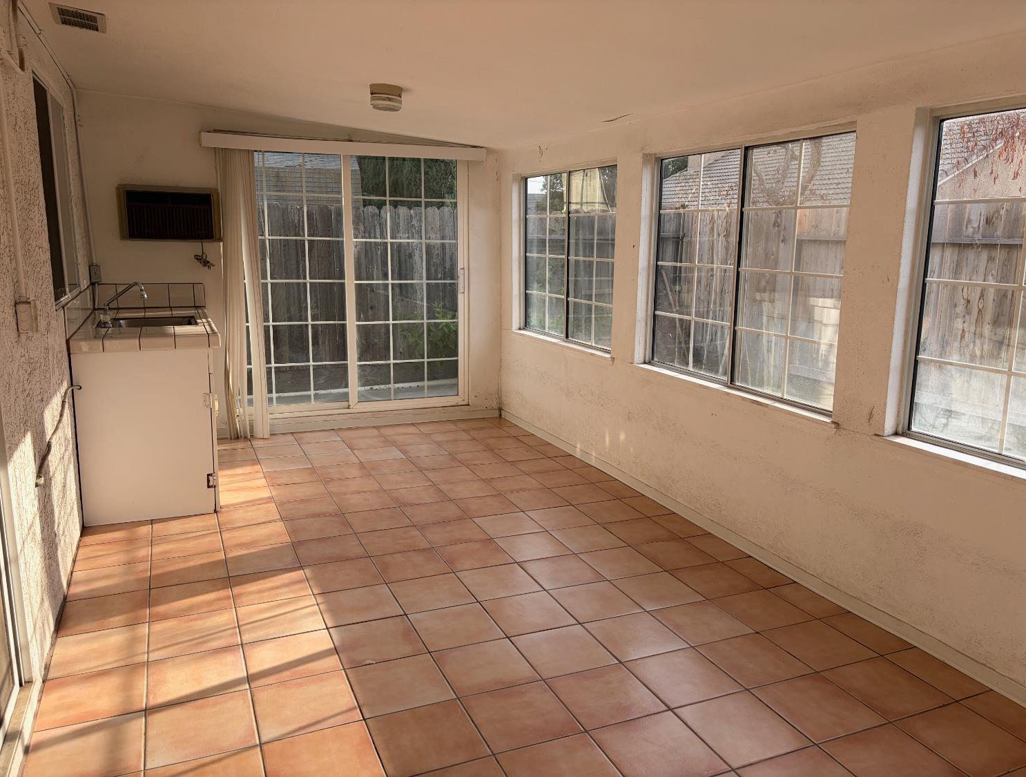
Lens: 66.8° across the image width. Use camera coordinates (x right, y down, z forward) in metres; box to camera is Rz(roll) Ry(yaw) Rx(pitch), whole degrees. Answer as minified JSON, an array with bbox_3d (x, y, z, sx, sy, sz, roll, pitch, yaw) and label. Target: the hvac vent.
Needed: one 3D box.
[{"bbox_3d":[-1.789,-1.519,3.216,0.195,0.020,0.345,1,10,-24],"label":"hvac vent"}]

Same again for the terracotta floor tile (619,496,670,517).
[{"bbox_3d":[0.746,0.666,4.356,0.158,0.010,0.298,-3,12,-23],"label":"terracotta floor tile"}]

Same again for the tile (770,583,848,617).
[{"bbox_3d":[1.232,0.892,3.277,0.150,0.012,0.294,-3,12,-23],"label":"tile"}]

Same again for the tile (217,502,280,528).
[{"bbox_3d":[-1.381,0.668,4.090,0.298,0.010,0.298,-3,12,-23],"label":"tile"}]

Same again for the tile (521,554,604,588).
[{"bbox_3d":[0.219,0.830,3.503,0.300,0.011,0.300,-3,12,-23],"label":"tile"}]

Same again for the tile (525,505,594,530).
[{"bbox_3d":[0.255,0.700,4.162,0.294,0.012,0.294,-3,12,-23],"label":"tile"}]

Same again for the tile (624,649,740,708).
[{"bbox_3d":[0.584,0.996,2.677,0.300,0.011,0.300,-3,12,-23],"label":"tile"}]

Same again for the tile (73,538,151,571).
[{"bbox_3d":[-1.843,0.772,3.601,0.298,0.010,0.298,-4,12,-23],"label":"tile"}]

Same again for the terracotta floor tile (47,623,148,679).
[{"bbox_3d":[-1.460,0.928,2.770,0.294,0.012,0.294,-3,12,-23],"label":"terracotta floor tile"}]

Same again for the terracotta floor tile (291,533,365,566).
[{"bbox_3d":[-0.866,0.770,3.694,0.298,0.010,0.298,-4,12,-23],"label":"terracotta floor tile"}]

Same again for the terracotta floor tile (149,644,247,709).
[{"bbox_3d":[-1.058,0.962,2.605,0.298,0.012,0.298,-3,12,-23],"label":"terracotta floor tile"}]

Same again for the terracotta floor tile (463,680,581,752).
[{"bbox_3d":[0.023,1.029,2.436,0.300,0.011,0.300,-3,12,-23],"label":"terracotta floor tile"}]

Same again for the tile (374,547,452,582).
[{"bbox_3d":[-0.465,0.803,3.525,0.299,0.010,0.299,-3,12,-23],"label":"tile"}]

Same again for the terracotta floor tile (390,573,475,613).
[{"bbox_3d":[-0.341,0.861,3.252,0.294,0.012,0.294,-3,12,-23],"label":"terracotta floor tile"}]

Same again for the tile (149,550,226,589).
[{"bbox_3d":[-1.428,0.803,3.449,0.300,0.011,0.300,-3,12,-23],"label":"tile"}]

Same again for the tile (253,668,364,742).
[{"bbox_3d":[-0.657,1.005,2.463,0.294,0.012,0.294,-3,12,-23],"label":"tile"}]

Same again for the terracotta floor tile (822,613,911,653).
[{"bbox_3d":[1.354,0.947,3.003,0.150,0.012,0.294,-3,12,-23],"label":"terracotta floor tile"}]

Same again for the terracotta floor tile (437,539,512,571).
[{"bbox_3d":[-0.182,0.783,3.645,0.298,0.012,0.298,-3,12,-23],"label":"terracotta floor tile"}]

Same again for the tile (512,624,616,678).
[{"bbox_3d":[0.181,0.953,2.824,0.299,0.010,0.299,-3,12,-23],"label":"tile"}]

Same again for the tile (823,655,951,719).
[{"bbox_3d":[1.261,1.009,2.633,0.298,0.012,0.298,-3,12,-23],"label":"tile"}]

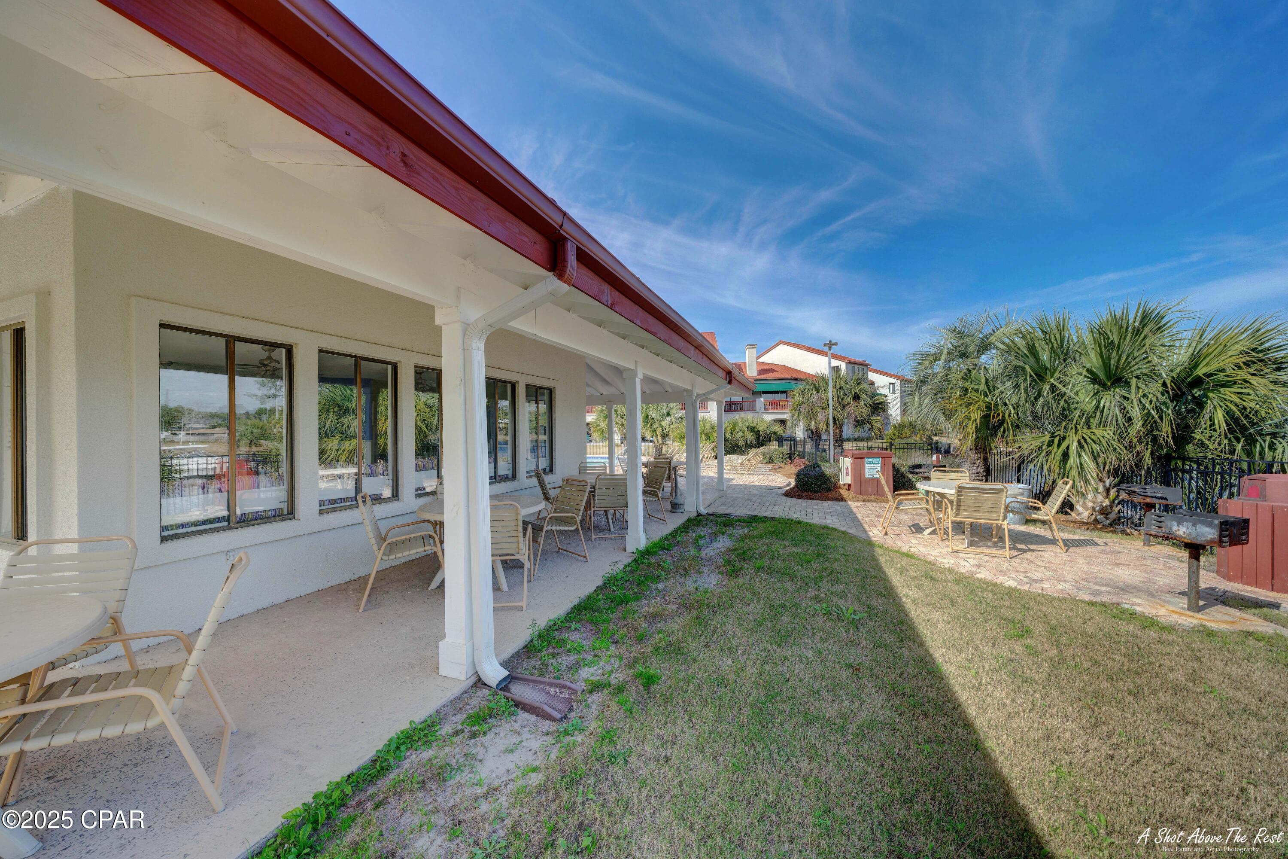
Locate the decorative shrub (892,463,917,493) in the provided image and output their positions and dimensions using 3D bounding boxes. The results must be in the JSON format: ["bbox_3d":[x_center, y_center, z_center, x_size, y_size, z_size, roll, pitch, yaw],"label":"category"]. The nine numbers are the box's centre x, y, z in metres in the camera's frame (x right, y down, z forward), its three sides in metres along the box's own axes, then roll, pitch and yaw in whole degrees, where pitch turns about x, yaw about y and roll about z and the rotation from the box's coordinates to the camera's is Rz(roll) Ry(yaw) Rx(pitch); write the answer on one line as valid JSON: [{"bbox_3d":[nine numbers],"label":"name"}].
[{"bbox_3d":[6.270,1.170,10.800,1.120,0.730,1.080,0,0,30],"label":"decorative shrub"}]

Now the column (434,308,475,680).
[{"bbox_3d":[-1.139,0.391,2.708,0.195,2.240,0.195,0,0,21],"label":"column"}]

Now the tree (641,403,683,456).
[{"bbox_3d":[0.833,-0.574,24.500,3.100,4.200,3.100,-1,-1,21],"label":"tree"}]

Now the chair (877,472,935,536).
[{"bbox_3d":[3.779,1.040,6.144,0.727,0.871,0.576,-1,-1,28],"label":"chair"}]

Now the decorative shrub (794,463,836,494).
[{"bbox_3d":[4.132,1.179,10.368,0.950,0.760,0.950,-1,-1,21],"label":"decorative shrub"}]

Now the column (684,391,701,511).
[{"bbox_3d":[0.895,0.371,7.998,0.200,2.280,0.200,-1,0,21],"label":"column"}]

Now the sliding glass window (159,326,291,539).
[{"bbox_3d":[-3.405,0.024,3.555,0.080,1.580,0.900,-1,0,21],"label":"sliding glass window"}]

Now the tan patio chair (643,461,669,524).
[{"bbox_3d":[-0.057,1.050,6.904,0.750,0.915,0.590,0,0,-27],"label":"tan patio chair"}]

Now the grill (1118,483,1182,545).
[{"bbox_3d":[6.718,1.157,5.726,0.386,0.821,0.500,0,0,-43],"label":"grill"}]

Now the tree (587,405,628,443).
[{"bbox_3d":[-1.677,-0.760,27.000,3.300,4.200,3.300,-1,-1,21],"label":"tree"}]

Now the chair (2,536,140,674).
[{"bbox_3d":[-3.022,1.063,2.105,0.576,0.871,0.727,-1,-1,-25],"label":"chair"}]

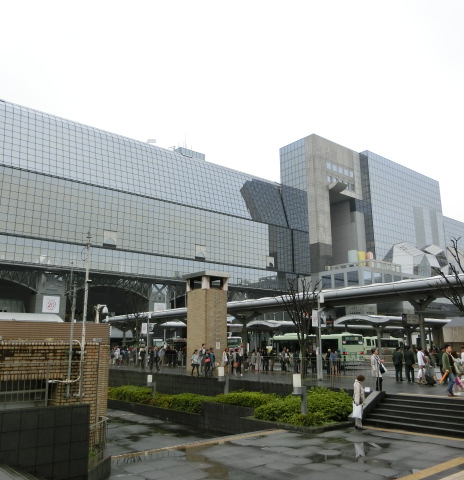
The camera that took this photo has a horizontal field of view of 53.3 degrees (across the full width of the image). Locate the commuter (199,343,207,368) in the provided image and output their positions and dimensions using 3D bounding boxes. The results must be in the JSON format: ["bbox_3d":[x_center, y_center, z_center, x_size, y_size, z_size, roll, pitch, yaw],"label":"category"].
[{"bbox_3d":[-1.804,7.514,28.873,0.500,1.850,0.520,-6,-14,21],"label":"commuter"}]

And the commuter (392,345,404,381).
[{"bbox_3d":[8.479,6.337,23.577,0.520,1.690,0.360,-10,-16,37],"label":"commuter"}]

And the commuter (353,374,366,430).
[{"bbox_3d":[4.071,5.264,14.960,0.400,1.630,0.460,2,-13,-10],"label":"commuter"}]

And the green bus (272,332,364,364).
[{"bbox_3d":[7.985,10.599,44.814,2.500,3.000,10.500,7,-15,-29],"label":"green bus"}]

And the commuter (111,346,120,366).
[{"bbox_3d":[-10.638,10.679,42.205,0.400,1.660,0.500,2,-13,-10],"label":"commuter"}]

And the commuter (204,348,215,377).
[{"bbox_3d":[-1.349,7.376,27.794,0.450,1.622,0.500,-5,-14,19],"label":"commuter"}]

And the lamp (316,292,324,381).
[{"bbox_3d":[4.634,5.102,24.334,0.420,4.500,0.320,-2,-13,5],"label":"lamp"}]

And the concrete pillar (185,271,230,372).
[{"bbox_3d":[-1.689,5.809,32.666,2.300,6.950,2.300,11,-18,-42],"label":"concrete pillar"}]

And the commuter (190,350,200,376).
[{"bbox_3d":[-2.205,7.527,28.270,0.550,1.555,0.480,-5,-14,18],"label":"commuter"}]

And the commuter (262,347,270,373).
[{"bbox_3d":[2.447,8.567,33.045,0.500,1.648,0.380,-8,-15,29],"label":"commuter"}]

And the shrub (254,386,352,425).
[{"bbox_3d":[2.545,5.632,15.840,2.700,0.780,2.600,10,-17,-38],"label":"shrub"}]

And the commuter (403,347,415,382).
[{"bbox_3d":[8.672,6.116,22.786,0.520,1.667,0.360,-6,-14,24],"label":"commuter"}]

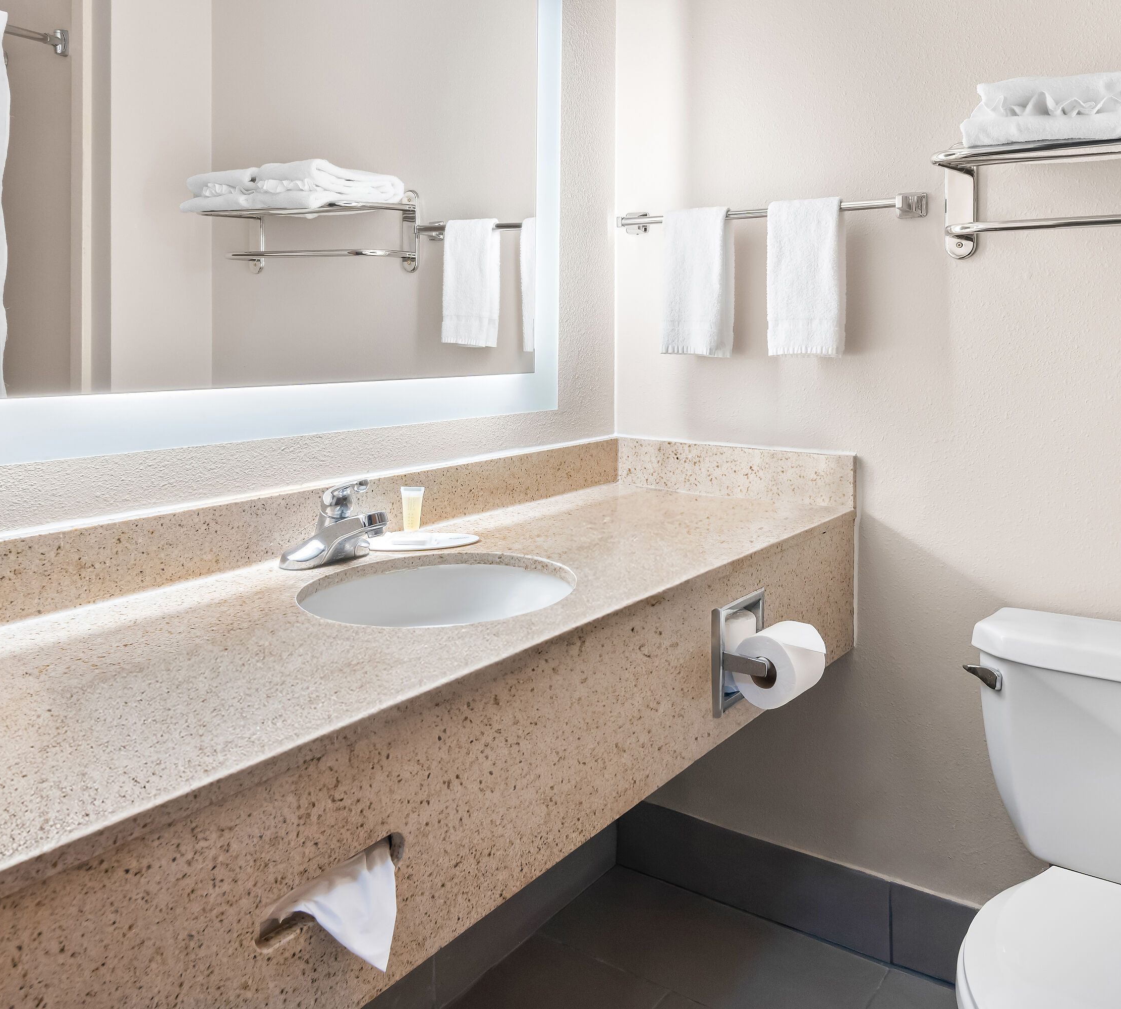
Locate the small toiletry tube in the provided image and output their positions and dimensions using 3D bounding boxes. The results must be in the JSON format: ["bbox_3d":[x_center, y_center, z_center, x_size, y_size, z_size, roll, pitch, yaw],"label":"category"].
[{"bbox_3d":[-0.250,0.006,1.713,0.039,0.077,0.026,-3,9,-17],"label":"small toiletry tube"}]

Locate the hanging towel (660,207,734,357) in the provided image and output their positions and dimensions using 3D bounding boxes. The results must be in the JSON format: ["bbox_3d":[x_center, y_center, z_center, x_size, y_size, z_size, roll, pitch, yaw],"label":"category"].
[{"bbox_3d":[0.289,-0.462,2.108,0.151,0.305,0.051,6,10,34],"label":"hanging towel"}]

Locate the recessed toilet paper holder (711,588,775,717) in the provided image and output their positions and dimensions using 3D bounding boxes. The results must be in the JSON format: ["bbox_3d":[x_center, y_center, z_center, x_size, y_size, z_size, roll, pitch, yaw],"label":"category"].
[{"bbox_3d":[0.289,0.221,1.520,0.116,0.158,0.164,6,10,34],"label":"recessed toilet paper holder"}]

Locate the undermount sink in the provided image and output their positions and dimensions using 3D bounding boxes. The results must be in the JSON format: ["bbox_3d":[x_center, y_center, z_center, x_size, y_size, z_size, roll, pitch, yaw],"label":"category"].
[{"bbox_3d":[-0.160,0.185,1.366,0.350,0.162,0.419,6,10,34],"label":"undermount sink"}]

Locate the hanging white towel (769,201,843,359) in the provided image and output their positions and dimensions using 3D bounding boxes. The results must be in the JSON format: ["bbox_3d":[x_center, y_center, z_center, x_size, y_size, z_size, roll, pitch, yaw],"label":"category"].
[{"bbox_3d":[0.482,-0.442,1.968,0.153,0.311,0.051,6,10,34],"label":"hanging white towel"}]

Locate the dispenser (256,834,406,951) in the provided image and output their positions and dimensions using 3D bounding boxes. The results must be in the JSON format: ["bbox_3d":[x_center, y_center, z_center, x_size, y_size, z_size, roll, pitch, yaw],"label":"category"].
[{"bbox_3d":[-0.204,0.333,0.885,0.051,0.045,0.170,6,10,34],"label":"dispenser"}]

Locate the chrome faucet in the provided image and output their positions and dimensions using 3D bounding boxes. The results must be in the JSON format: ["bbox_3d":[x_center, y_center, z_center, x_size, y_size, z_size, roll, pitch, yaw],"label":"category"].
[{"bbox_3d":[-0.309,0.026,1.493,0.157,0.128,0.157,6,10,34],"label":"chrome faucet"}]

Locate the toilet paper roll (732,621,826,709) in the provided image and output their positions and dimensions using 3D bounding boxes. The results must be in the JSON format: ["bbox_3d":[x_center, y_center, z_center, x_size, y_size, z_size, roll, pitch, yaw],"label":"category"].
[{"bbox_3d":[0.323,0.233,1.482,0.102,0.102,0.107,6,10,34],"label":"toilet paper roll"}]

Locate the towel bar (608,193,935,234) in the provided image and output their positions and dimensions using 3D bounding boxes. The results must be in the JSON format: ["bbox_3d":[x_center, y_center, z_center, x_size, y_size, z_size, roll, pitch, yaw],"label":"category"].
[{"bbox_3d":[0.399,-0.592,2.052,0.667,0.052,0.081,6,10,34],"label":"towel bar"}]

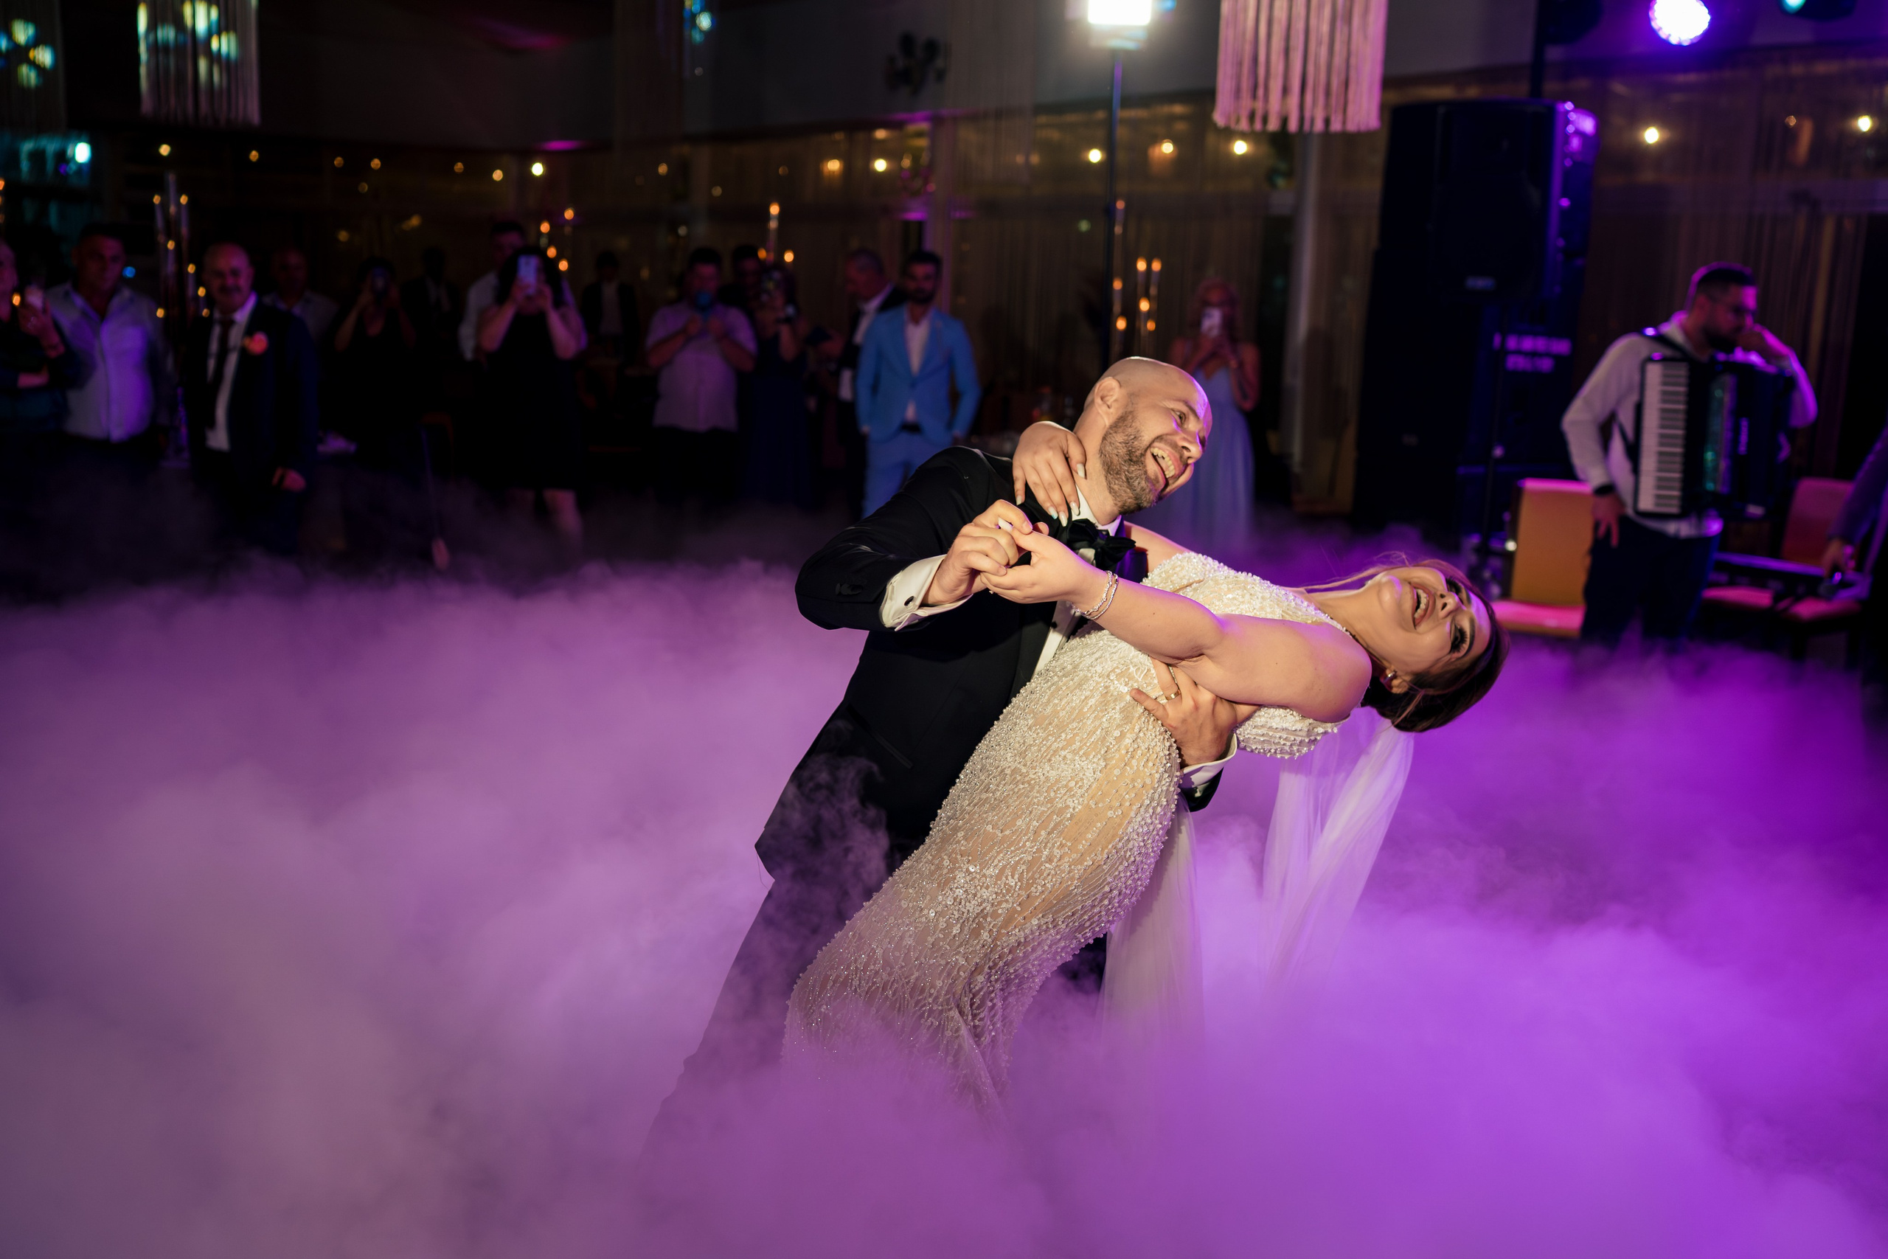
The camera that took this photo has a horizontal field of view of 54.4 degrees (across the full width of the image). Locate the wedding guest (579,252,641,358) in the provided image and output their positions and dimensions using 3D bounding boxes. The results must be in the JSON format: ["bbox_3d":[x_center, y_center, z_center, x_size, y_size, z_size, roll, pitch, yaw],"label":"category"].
[{"bbox_3d":[-2.691,-2.138,14.765,0.500,1.770,0.320,1,11,-8],"label":"wedding guest"}]

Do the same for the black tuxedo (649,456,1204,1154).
[{"bbox_3d":[-0.024,0.335,3.080,0.740,1.420,0.560,14,13,-42],"label":"black tuxedo"}]

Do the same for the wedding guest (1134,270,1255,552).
[{"bbox_3d":[1.181,-0.813,8.759,0.550,1.700,0.480,4,11,7],"label":"wedding guest"}]

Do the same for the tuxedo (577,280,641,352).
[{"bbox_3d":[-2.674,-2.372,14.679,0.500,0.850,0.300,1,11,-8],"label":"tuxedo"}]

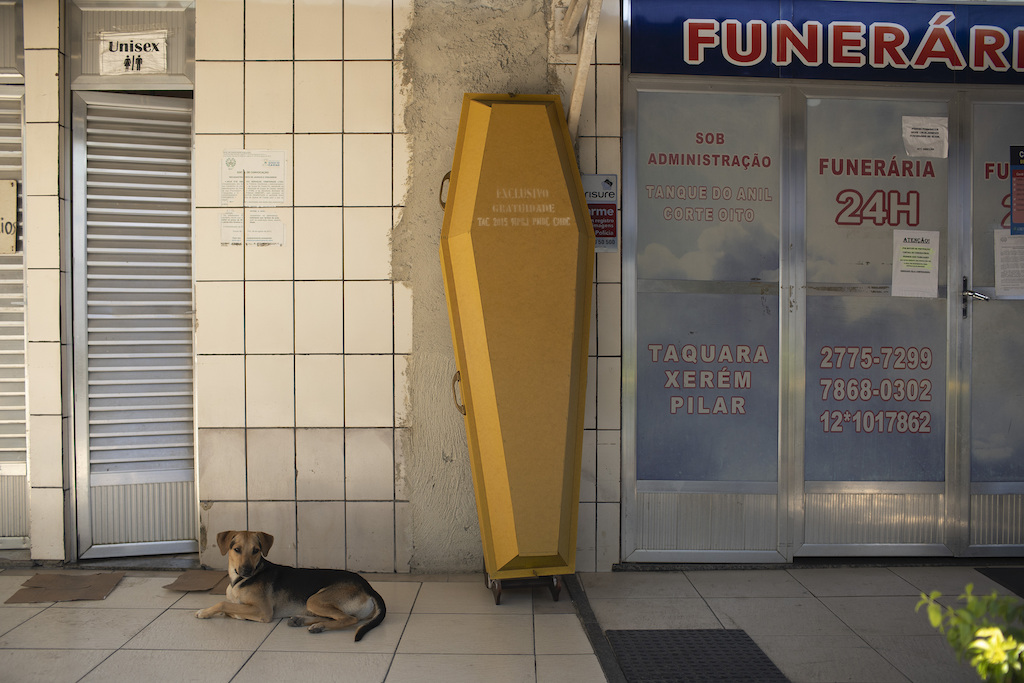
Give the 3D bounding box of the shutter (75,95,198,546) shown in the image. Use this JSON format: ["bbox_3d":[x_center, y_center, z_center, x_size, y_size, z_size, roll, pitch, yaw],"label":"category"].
[{"bbox_3d":[-1.654,-0.065,4.440,0.521,2.043,0.035,0,1,-17],"label":"shutter"}]

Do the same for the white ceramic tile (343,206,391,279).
[{"bbox_3d":[-0.603,-0.409,4.180,0.202,0.305,0.010,0,1,-2],"label":"white ceramic tile"}]

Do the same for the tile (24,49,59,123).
[{"bbox_3d":[-2.005,-1.089,4.251,0.143,0.308,0.010,0,1,-1],"label":"tile"}]

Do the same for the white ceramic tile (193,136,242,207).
[{"bbox_3d":[-1.203,-0.703,4.111,0.197,0.299,0.010,0,1,0],"label":"white ceramic tile"}]

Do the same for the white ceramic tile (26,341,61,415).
[{"bbox_3d":[-1.937,0.154,4.135,0.134,0.300,0.010,0,1,0],"label":"white ceramic tile"}]

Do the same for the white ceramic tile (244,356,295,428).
[{"bbox_3d":[-1.036,0.215,4.275,0.209,0.312,0.010,0,1,1],"label":"white ceramic tile"}]

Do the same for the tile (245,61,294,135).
[{"bbox_3d":[-0.999,-1.005,4.106,0.199,0.296,0.010,0,1,0],"label":"tile"}]

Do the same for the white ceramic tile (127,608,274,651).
[{"bbox_3d":[-1.041,0.993,3.401,0.450,0.010,0.449,0,1,1],"label":"white ceramic tile"}]

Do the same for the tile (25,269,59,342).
[{"bbox_3d":[-2.001,-0.154,4.263,0.134,0.309,0.010,0,1,-1],"label":"tile"}]

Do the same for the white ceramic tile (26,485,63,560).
[{"bbox_3d":[-1.903,0.748,4.085,0.140,0.300,0.012,0,1,-1],"label":"white ceramic tile"}]

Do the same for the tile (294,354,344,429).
[{"bbox_3d":[-0.829,0.215,4.291,0.209,0.312,0.010,0,1,-1],"label":"tile"}]

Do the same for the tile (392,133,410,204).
[{"bbox_3d":[-0.453,-0.706,4.107,0.070,0.296,0.010,0,1,0],"label":"tile"}]

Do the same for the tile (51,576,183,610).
[{"bbox_3d":[-1.452,0.965,3.820,0.435,0.010,0.435,0,1,0],"label":"tile"}]

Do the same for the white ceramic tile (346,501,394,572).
[{"bbox_3d":[-0.587,0.809,4.120,0.200,0.300,0.012,0,1,-1],"label":"white ceramic tile"}]

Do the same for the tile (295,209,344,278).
[{"bbox_3d":[-0.830,-0.419,4.283,0.210,0.313,0.010,0,1,-1],"label":"tile"}]

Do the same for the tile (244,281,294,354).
[{"bbox_3d":[-1.000,-0.097,4.118,0.203,0.299,0.010,0,1,0],"label":"tile"}]

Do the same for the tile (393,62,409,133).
[{"bbox_3d":[-0.456,-1.006,4.102,0.061,0.294,0.010,0,1,0],"label":"tile"}]

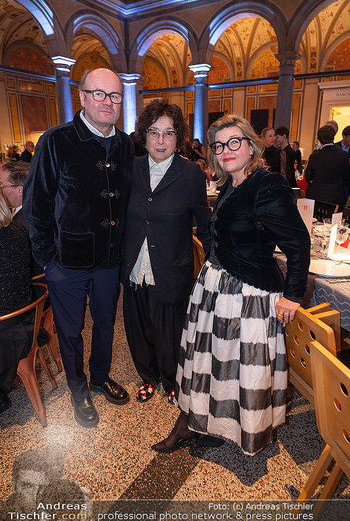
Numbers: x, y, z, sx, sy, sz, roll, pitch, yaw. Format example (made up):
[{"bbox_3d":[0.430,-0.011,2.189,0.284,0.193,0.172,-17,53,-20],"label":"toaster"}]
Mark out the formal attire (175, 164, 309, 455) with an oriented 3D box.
[{"bbox_3d":[0.276,0.275,1.623,0.570,1.260,0.540,15,22,43],"label":"formal attire"}]

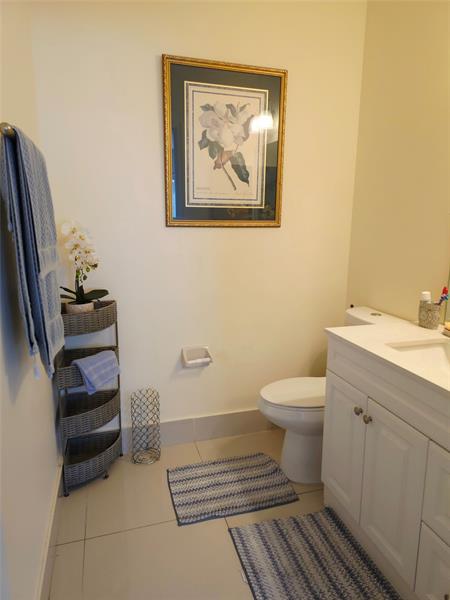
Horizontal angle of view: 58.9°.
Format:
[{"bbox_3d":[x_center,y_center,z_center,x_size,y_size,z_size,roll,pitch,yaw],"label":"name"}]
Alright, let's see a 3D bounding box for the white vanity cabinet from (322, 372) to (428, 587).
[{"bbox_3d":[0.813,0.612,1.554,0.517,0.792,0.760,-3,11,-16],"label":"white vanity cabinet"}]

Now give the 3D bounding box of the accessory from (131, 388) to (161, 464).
[{"bbox_3d":[-0.443,0.691,2.219,0.144,0.410,0.141,-3,11,-16],"label":"accessory"}]

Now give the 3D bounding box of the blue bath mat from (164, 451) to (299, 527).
[{"bbox_3d":[0.016,0.933,2.027,0.570,0.013,0.406,-3,11,-16],"label":"blue bath mat"}]

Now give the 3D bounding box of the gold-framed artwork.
[{"bbox_3d":[0.010,-0.807,2.126,0.663,0.828,0.029,-3,11,-16],"label":"gold-framed artwork"}]

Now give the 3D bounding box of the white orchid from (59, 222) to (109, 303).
[{"bbox_3d":[-0.679,-0.112,1.897,0.236,0.503,0.210,-3,11,-16],"label":"white orchid"}]

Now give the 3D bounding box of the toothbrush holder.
[{"bbox_3d":[0.925,0.068,1.780,0.081,0.118,0.081,-3,11,-16],"label":"toothbrush holder"}]

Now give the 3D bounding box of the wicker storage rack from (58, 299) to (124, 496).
[{"bbox_3d":[-0.682,0.477,2.017,0.304,0.904,0.304,-3,11,-16],"label":"wicker storage rack"}]

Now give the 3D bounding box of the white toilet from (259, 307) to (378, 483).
[{"bbox_3d":[0.533,0.502,2.124,0.701,0.828,0.380,-3,11,-16],"label":"white toilet"}]

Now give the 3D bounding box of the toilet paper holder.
[{"bbox_3d":[-0.158,0.322,2.272,0.157,0.089,0.076,-3,11,-16],"label":"toilet paper holder"}]

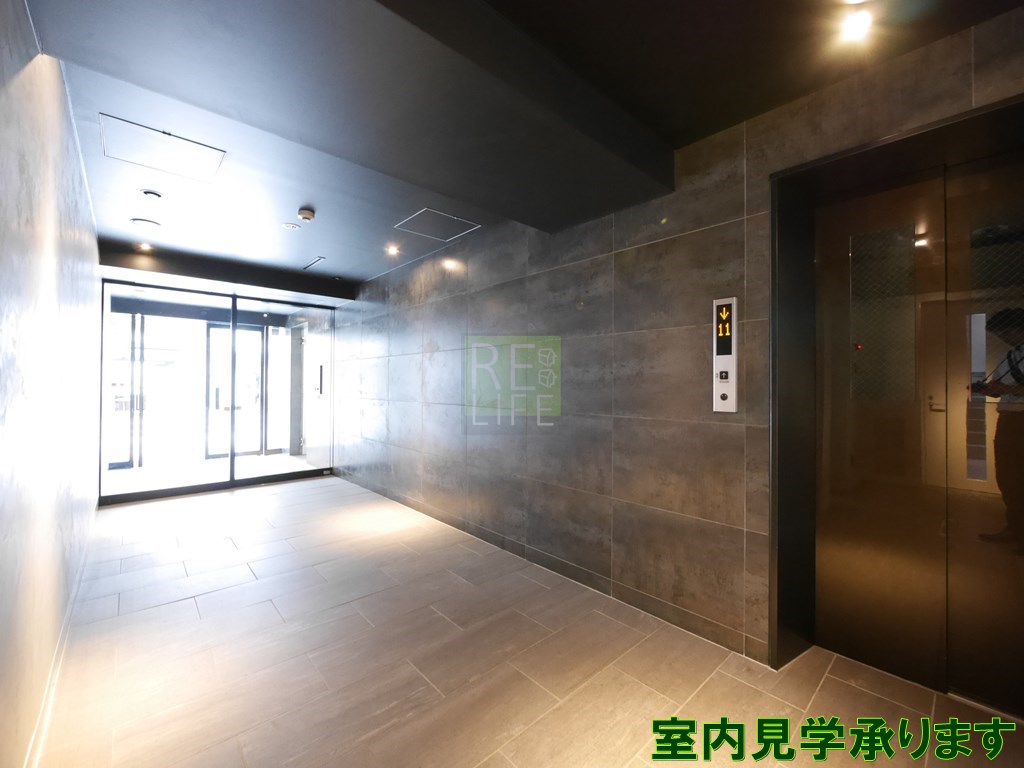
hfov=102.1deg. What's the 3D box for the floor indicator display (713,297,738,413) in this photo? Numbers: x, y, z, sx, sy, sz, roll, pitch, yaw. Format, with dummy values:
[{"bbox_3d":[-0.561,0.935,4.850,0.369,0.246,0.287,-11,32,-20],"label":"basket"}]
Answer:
[{"bbox_3d":[0.954,-0.128,1.853,0.024,0.504,0.092,0,0,-43],"label":"floor indicator display"}]

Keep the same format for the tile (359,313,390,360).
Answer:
[{"bbox_3d":[-1.491,-0.510,4.527,0.013,0.450,0.671,0,0,-43],"label":"tile"}]

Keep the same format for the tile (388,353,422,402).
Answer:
[{"bbox_3d":[-1.036,-0.055,4.032,0.013,0.450,0.671,0,0,-43],"label":"tile"}]

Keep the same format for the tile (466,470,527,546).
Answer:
[{"bbox_3d":[-0.127,0.854,3.042,0.013,0.450,0.671,0,0,-43],"label":"tile"}]

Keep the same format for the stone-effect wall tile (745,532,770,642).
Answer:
[{"bbox_3d":[1.048,0.859,1.771,0.013,0.450,0.094,0,0,-43],"label":"stone-effect wall tile"}]

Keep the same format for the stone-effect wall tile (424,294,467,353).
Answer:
[{"bbox_3d":[-0.581,-0.508,3.534,0.012,0.450,0.670,0,0,-43],"label":"stone-effect wall tile"}]

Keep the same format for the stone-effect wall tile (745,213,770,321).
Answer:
[{"bbox_3d":[1.056,-0.500,1.774,0.013,0.450,0.094,0,0,-43],"label":"stone-effect wall tile"}]

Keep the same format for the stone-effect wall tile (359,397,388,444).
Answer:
[{"bbox_3d":[-1.496,0.396,4.526,0.013,0.450,0.671,0,0,-43],"label":"stone-effect wall tile"}]

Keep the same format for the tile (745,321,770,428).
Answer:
[{"bbox_3d":[1.053,-0.047,1.773,0.013,0.450,0.094,0,0,-43],"label":"tile"}]

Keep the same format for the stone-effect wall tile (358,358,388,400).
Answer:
[{"bbox_3d":[-1.494,-0.057,4.527,0.013,0.450,0.671,0,0,-43],"label":"stone-effect wall tile"}]

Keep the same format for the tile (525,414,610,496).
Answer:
[{"bbox_3d":[0.331,0.403,2.547,0.012,0.450,0.670,0,0,-43],"label":"tile"}]

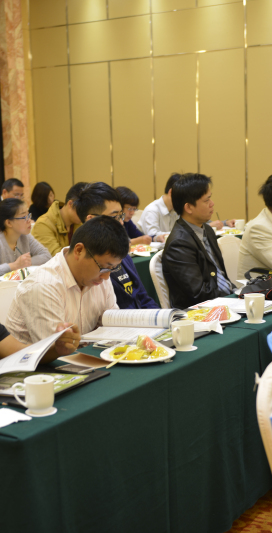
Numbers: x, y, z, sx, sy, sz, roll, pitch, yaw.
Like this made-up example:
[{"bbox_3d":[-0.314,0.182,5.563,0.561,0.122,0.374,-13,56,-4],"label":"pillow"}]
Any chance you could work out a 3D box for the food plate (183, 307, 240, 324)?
[{"bbox_3d":[0.319,0.193,3.500,0.240,0.060,0.240,-2,8,0],"label":"food plate"}]

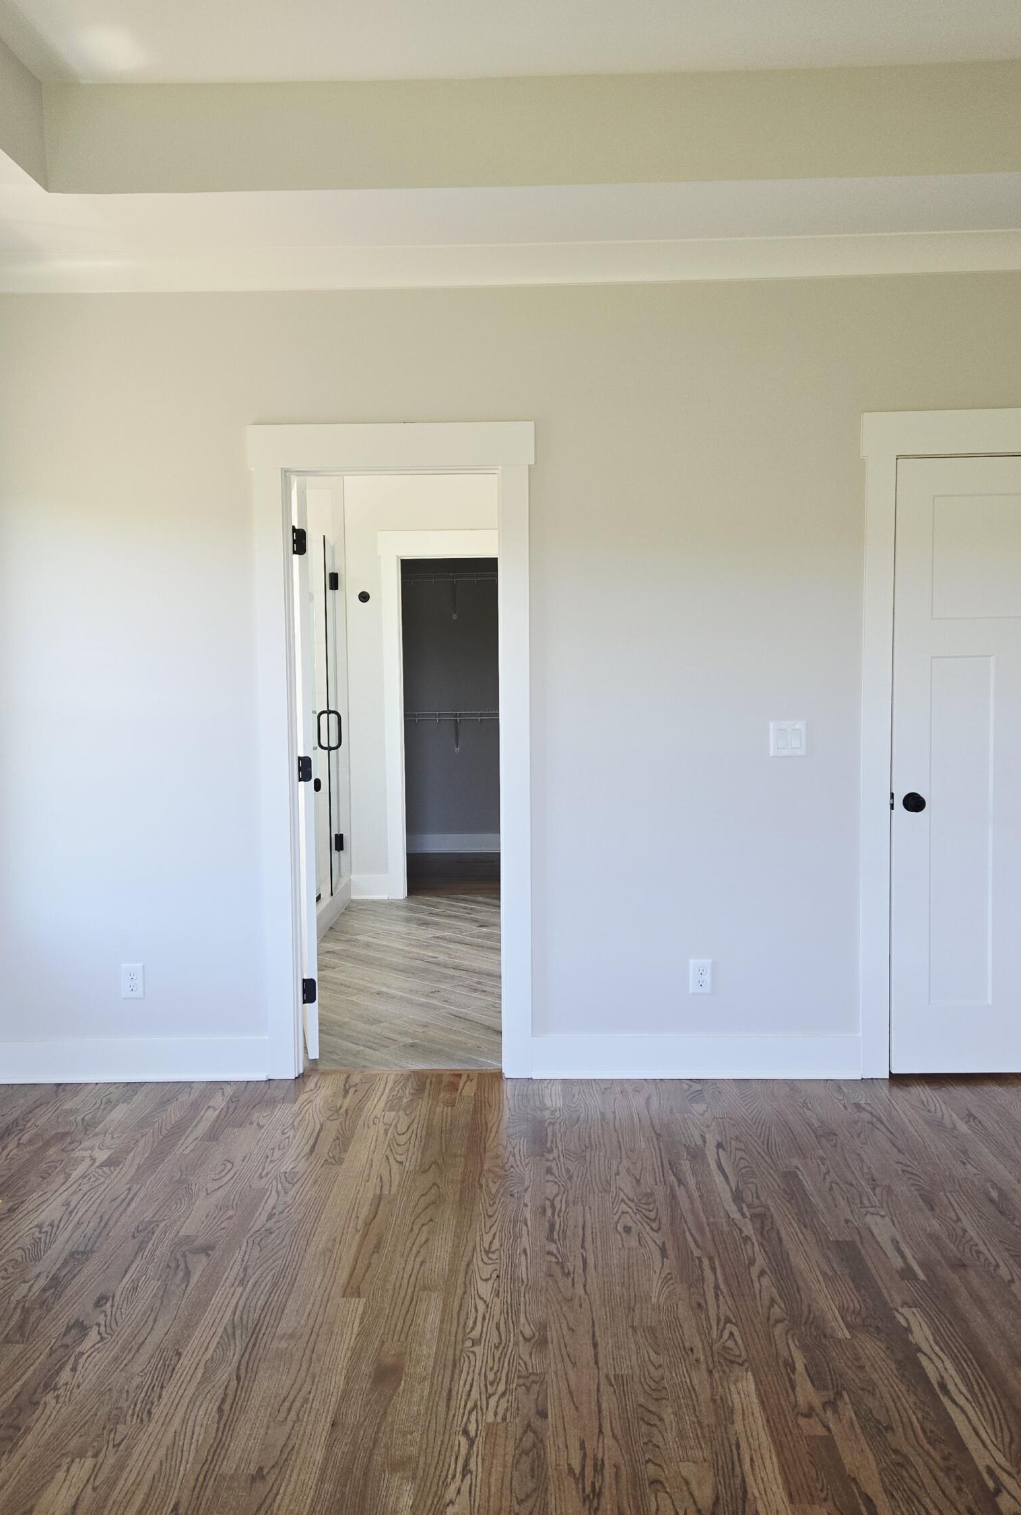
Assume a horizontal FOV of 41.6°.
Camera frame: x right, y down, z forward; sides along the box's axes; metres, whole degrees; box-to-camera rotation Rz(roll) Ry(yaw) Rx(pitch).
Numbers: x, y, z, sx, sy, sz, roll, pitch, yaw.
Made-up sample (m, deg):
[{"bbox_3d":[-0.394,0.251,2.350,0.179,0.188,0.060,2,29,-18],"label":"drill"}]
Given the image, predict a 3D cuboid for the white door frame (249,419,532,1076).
[{"bbox_3d":[-0.375,0.000,4.525,0.941,2.196,0.136,-1,4,2],"label":"white door frame"}]

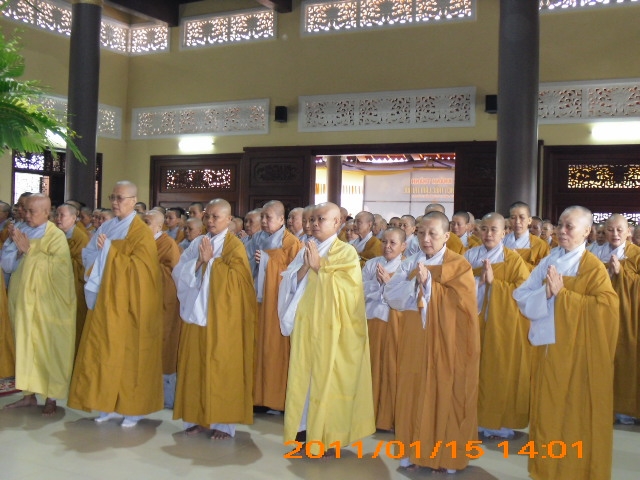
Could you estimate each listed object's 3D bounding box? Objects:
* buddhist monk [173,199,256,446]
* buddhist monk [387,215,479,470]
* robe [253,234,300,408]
[{"bbox_3d":[-0.710,0.515,5.350,0.530,1.600,0.440,2,1,30],"label":"buddhist monk"},{"bbox_3d":[0.662,0.596,4.720,0.530,1.535,0.430,2,1,30],"label":"buddhist monk"},{"bbox_3d":[-0.357,0.604,6.100,0.500,1.370,0.410,2,1,30],"label":"robe"}]

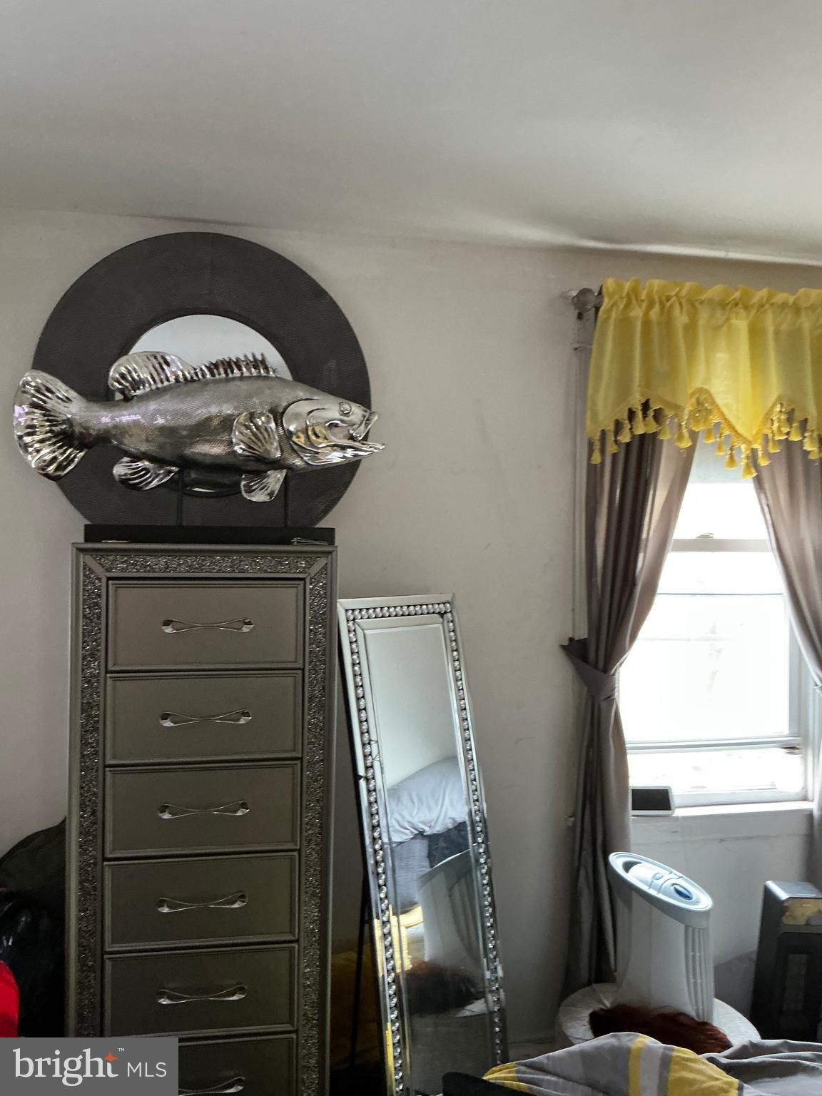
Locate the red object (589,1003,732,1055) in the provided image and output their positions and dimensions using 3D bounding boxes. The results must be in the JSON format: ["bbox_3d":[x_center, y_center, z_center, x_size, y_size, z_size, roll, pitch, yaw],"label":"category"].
[{"bbox_3d":[0.530,1.035,1.900,0.290,0.080,0.160,1,0,18],"label":"red object"}]

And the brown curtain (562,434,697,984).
[{"bbox_3d":[0.630,0.304,2.558,0.410,2.060,0.150,1,0,-11],"label":"brown curtain"}]

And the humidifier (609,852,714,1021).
[{"bbox_3d":[0.590,0.925,2.090,0.140,0.300,0.270,1,0,-30],"label":"humidifier"}]

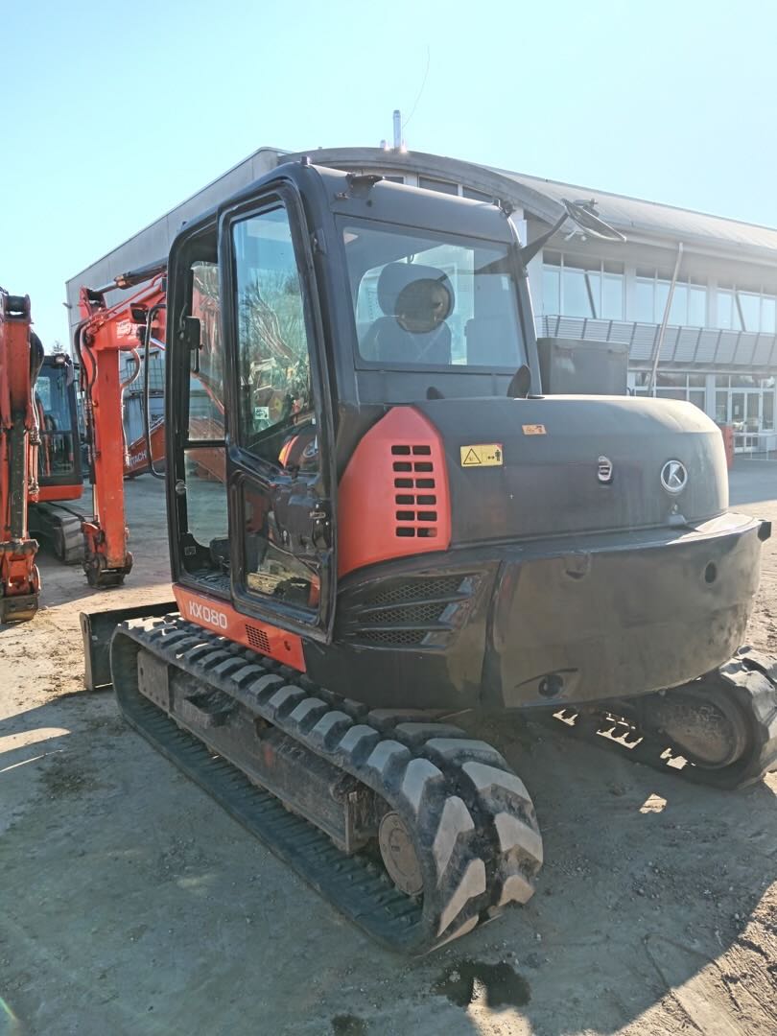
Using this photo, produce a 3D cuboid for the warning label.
[{"bbox_3d":[0.290,-0.195,2.534,0.140,0.075,0.006,-4,2,-19],"label":"warning label"}]

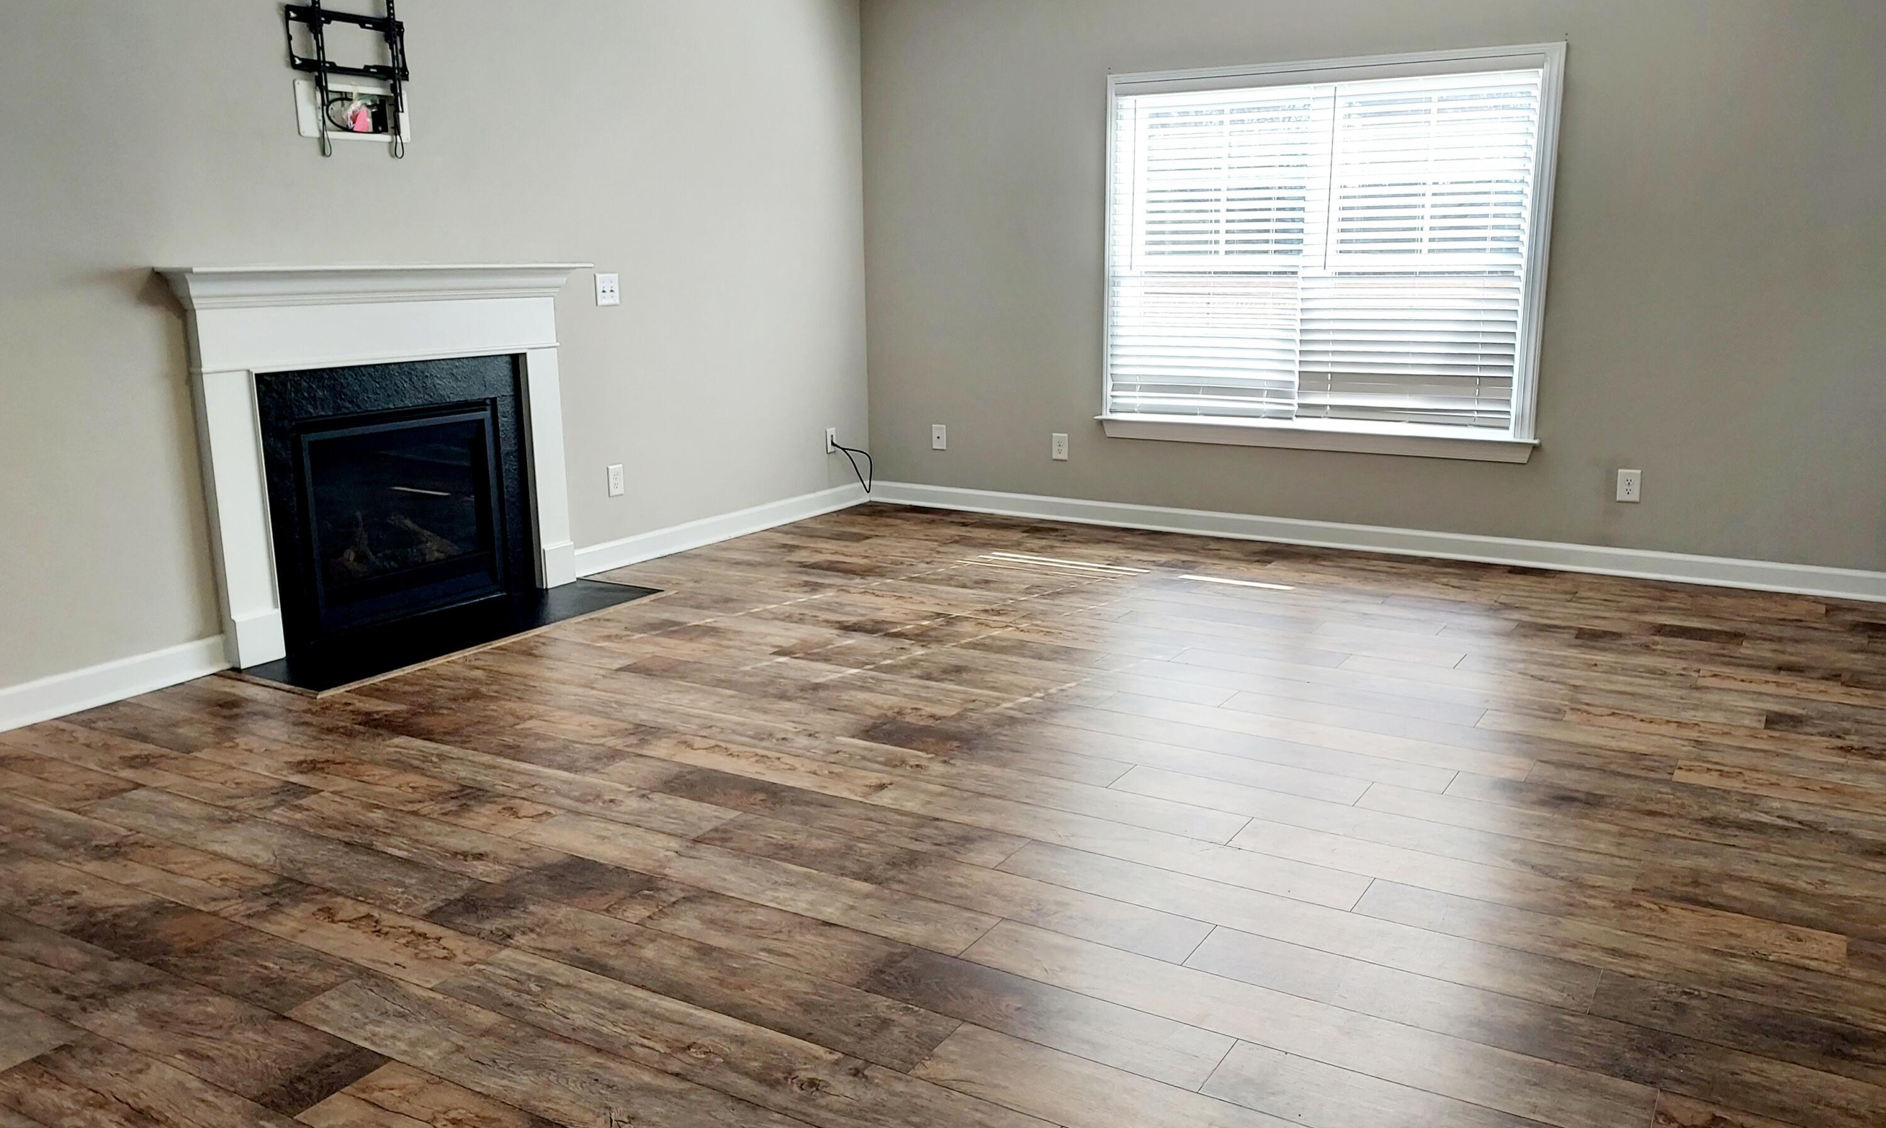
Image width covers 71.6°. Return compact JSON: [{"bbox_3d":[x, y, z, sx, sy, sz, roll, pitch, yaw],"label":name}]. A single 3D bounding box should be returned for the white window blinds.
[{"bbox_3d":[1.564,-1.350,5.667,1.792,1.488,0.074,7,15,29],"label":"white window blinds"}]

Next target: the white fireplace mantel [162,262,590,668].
[{"bbox_3d":[-1.809,-0.398,4.560,0.195,1.240,1.579,7,15,29],"label":"white fireplace mantel"}]

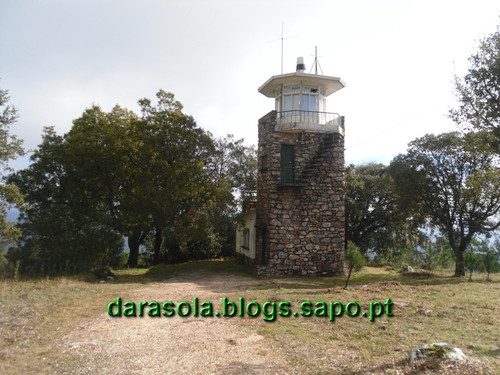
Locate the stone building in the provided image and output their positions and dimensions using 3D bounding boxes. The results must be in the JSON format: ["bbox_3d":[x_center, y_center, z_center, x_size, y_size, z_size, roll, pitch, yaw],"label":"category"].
[{"bbox_3d":[2.158,-0.794,25.317,4.800,11.800,8.700,2,-7,-7],"label":"stone building"}]

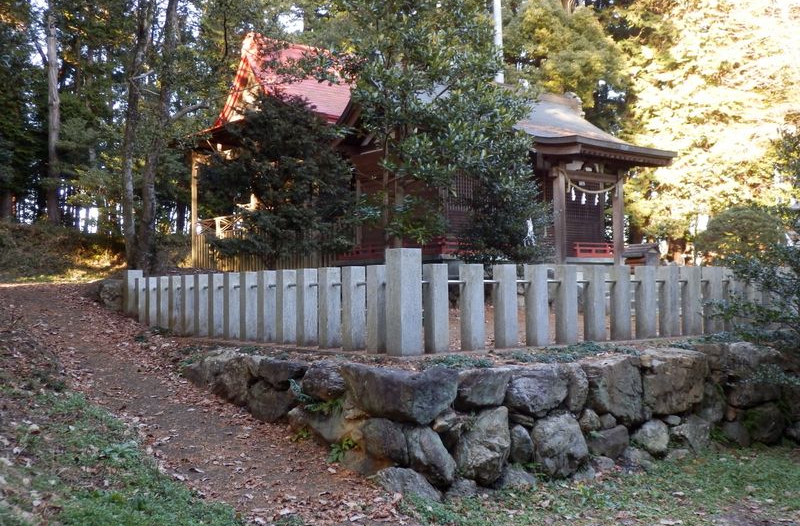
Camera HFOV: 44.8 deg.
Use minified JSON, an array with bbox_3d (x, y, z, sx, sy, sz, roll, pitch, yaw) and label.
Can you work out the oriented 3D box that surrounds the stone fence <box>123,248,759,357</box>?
[{"bbox_3d":[0.105,0.460,13.044,5.980,0.916,7.650,1,-2,-37],"label":"stone fence"}]

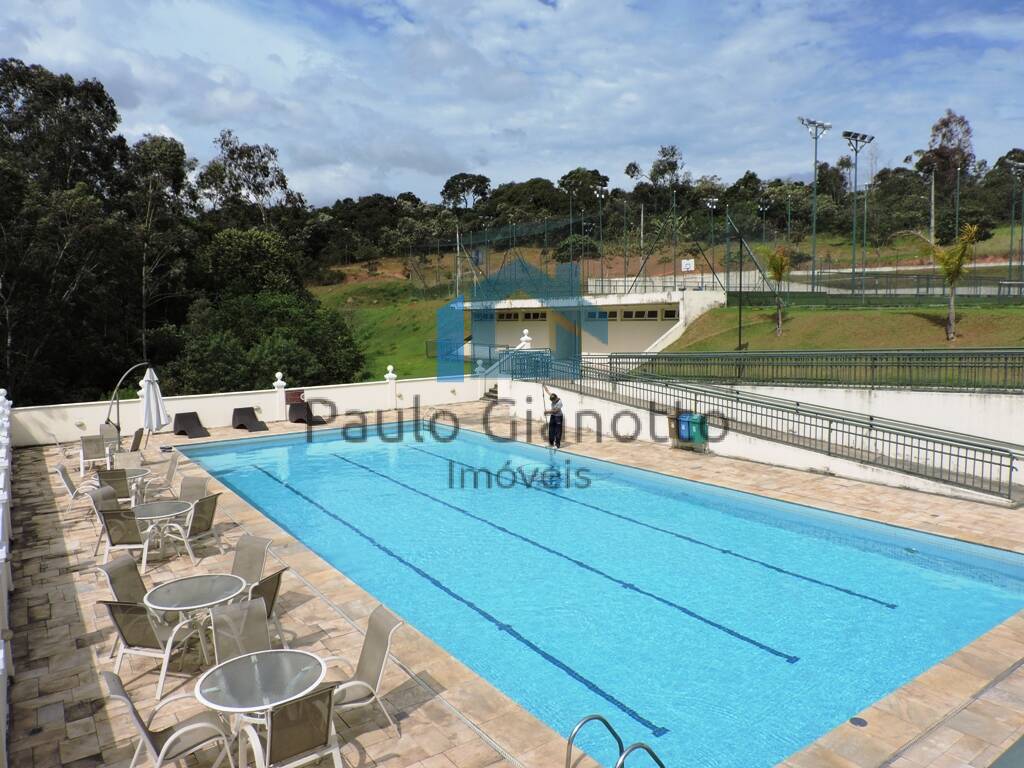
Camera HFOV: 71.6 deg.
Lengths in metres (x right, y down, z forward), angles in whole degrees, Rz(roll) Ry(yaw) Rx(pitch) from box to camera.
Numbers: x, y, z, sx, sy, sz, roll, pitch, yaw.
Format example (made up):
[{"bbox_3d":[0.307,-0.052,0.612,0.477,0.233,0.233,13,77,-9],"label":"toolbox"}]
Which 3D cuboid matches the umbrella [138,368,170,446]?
[{"bbox_3d":[-11.230,0.739,22.335,0.750,2.471,0.720,-5,7,-35],"label":"umbrella"}]

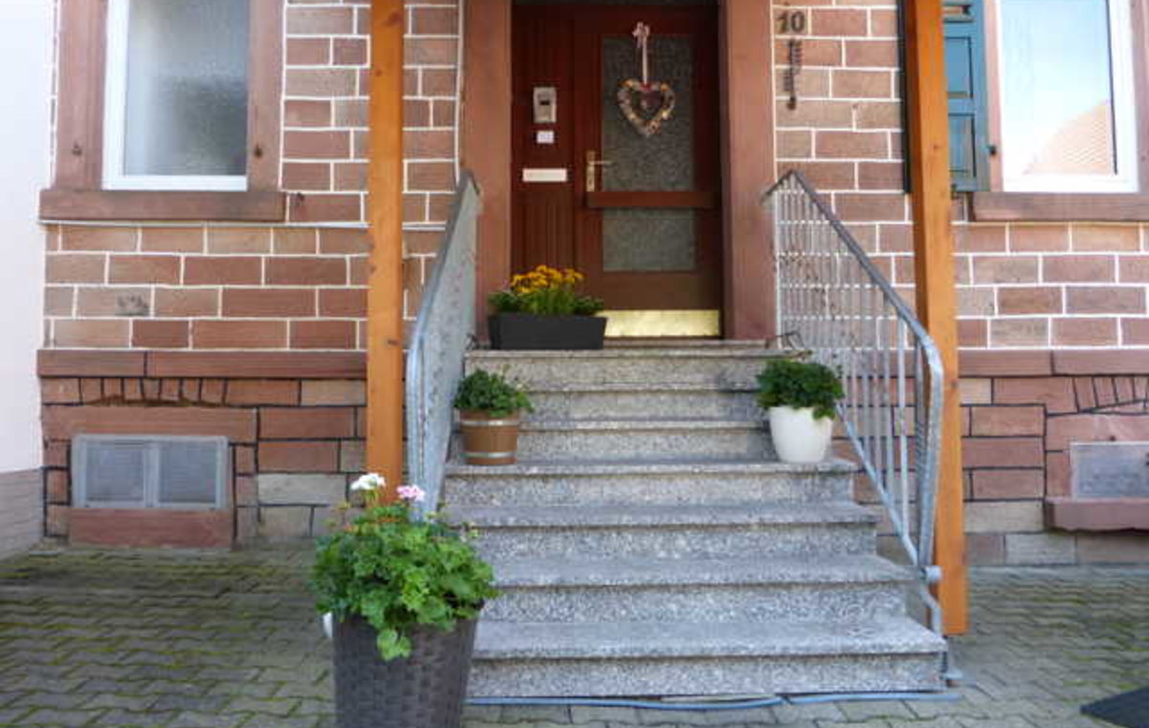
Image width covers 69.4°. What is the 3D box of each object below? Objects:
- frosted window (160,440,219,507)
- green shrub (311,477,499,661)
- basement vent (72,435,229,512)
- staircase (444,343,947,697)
[{"bbox_3d":[-2.264,0.640,4.895,0.357,0.370,0.040,0,-3,-1],"label":"frosted window"},{"bbox_3d":[-0.477,0.548,2.339,0.518,0.461,0.496,0,-3,-1],"label":"green shrub"},{"bbox_3d":[-2.488,0.643,4.877,0.909,0.446,0.070,0,-3,-1],"label":"basement vent"},{"bbox_3d":[0.313,0.512,3.798,1.712,1.249,2.216,0,-3,-1],"label":"staircase"}]

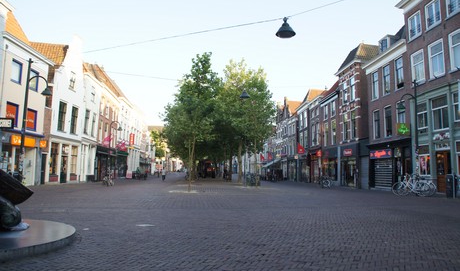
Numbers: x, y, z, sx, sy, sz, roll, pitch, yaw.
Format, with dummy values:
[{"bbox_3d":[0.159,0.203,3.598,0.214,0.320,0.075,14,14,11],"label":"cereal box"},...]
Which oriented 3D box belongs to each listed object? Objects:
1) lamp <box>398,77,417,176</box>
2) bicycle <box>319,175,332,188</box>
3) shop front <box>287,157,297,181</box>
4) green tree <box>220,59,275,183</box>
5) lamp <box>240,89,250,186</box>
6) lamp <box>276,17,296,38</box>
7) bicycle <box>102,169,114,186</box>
[{"bbox_3d":[9.150,0.096,17.800,1.150,5.900,0.500,1,-6,-5],"label":"lamp"},{"bbox_3d":[8.308,4.013,30.000,1.750,1.100,0.600,-4,-8,37],"label":"bicycle"},{"bbox_3d":[8.873,4.948,50.000,0.700,3.500,5.200,1,-6,-4],"label":"shop front"},{"bbox_3d":[1.720,-1.165,36.000,5.800,12.600,5.800,1,-6,0],"label":"green tree"},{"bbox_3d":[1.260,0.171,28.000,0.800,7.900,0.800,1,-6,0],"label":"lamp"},{"bbox_3d":[1.385,-2.657,8.500,0.500,0.450,0.500,1,-6,0],"label":"lamp"},{"bbox_3d":[-9.854,3.469,28.000,0.600,1.120,1.750,-1,-6,17],"label":"bicycle"}]

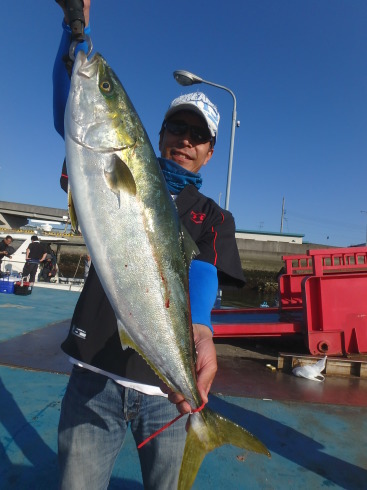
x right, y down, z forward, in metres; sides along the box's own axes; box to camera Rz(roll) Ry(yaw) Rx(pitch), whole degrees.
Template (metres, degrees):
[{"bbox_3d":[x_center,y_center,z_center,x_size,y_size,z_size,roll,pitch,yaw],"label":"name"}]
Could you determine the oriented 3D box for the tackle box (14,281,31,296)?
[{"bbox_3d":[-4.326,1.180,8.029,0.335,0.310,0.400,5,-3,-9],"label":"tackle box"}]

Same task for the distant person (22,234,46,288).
[{"bbox_3d":[-4.952,0.528,9.867,0.570,1.690,0.380,8,-4,-42],"label":"distant person"}]

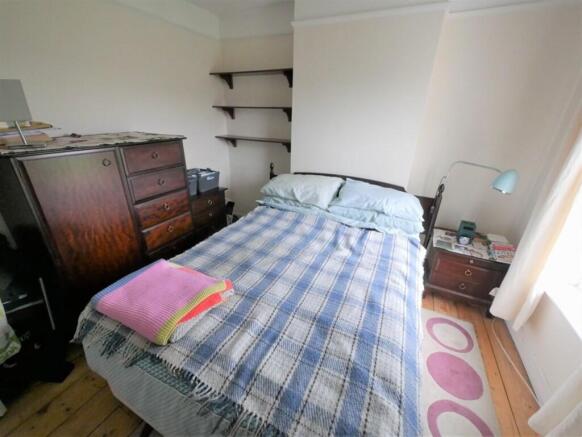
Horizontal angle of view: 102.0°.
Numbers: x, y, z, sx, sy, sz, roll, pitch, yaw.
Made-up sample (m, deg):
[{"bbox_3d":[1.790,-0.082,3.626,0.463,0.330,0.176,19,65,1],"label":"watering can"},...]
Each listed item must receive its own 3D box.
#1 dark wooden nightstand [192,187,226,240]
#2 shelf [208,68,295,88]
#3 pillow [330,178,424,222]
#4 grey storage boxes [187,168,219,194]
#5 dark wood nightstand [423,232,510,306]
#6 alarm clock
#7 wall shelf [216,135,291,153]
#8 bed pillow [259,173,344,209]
[{"bbox_3d":[-1.021,0.041,2.577,0.480,0.715,0.500,14,26,26],"label":"dark wooden nightstand"},{"bbox_3d":[-0.413,-1.543,2.629,1.095,0.130,0.205,14,26,26],"label":"shelf"},{"bbox_3d":[0.752,-0.167,2.018,0.720,0.195,0.390,14,26,26],"label":"pillow"},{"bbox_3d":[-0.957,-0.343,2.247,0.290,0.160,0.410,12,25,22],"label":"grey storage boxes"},{"bbox_3d":[1.504,0.443,2.084,0.540,0.505,0.475,14,26,26],"label":"dark wood nightstand"},{"bbox_3d":[1.452,0.128,1.944,0.105,0.180,0.095,14,26,26],"label":"alarm clock"},{"bbox_3d":[-0.433,-0.905,2.899,1.095,0.135,0.205,14,26,26],"label":"wall shelf"},{"bbox_3d":[0.091,-0.311,2.355,0.770,0.200,0.390,14,26,26],"label":"bed pillow"}]

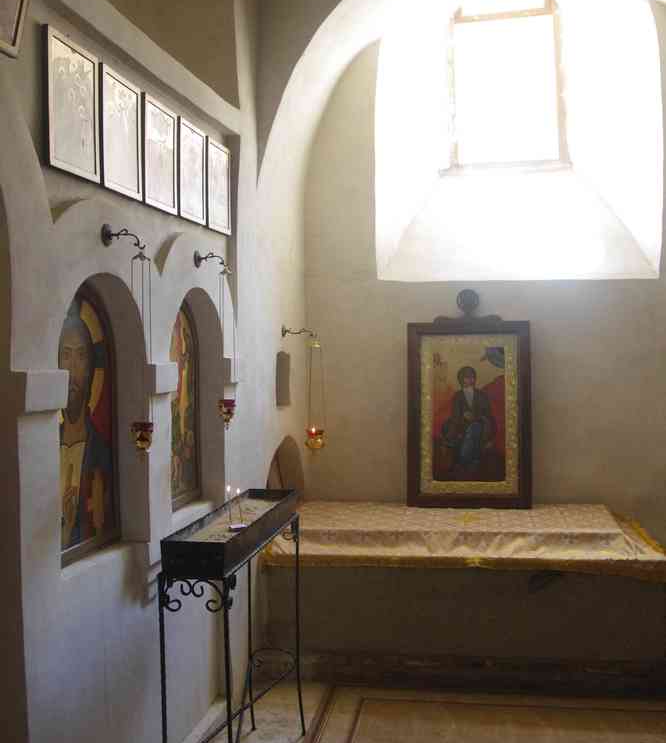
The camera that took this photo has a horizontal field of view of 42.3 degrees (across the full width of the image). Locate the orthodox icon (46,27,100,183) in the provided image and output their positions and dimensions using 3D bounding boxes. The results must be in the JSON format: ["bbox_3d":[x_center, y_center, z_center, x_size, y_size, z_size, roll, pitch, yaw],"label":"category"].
[{"bbox_3d":[-0.765,-0.769,2.524,0.025,0.379,0.294,0,2,12],"label":"orthodox icon"}]

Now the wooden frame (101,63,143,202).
[{"bbox_3d":[-0.701,-0.775,2.836,0.025,0.379,0.286,0,2,12],"label":"wooden frame"}]

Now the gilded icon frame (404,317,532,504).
[{"bbox_3d":[0.758,0.221,4.799,0.676,1.062,0.045,0,-4,5],"label":"gilded icon frame"}]

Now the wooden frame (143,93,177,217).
[{"bbox_3d":[-0.637,-0.780,3.150,0.025,0.377,0.296,0,2,12],"label":"wooden frame"}]

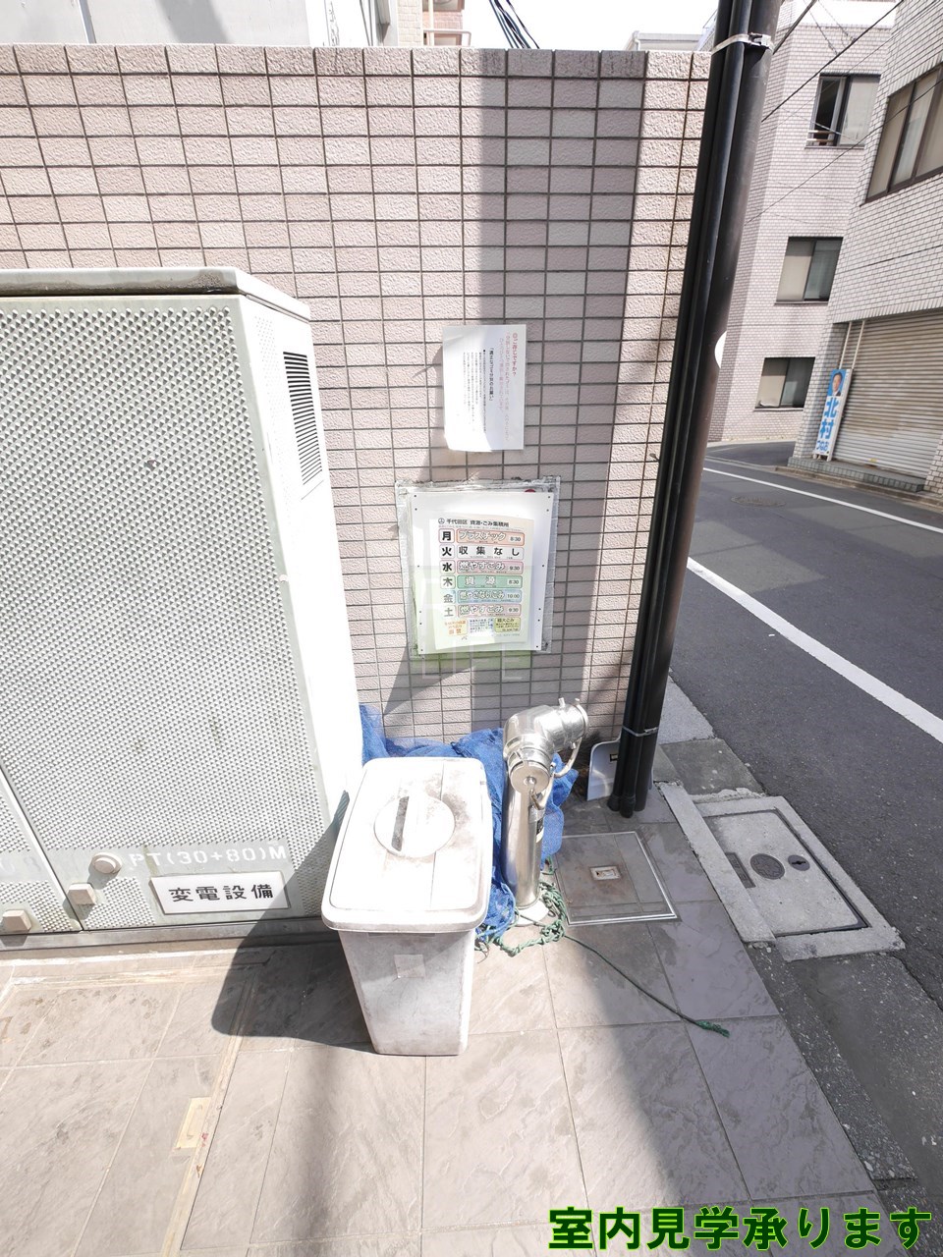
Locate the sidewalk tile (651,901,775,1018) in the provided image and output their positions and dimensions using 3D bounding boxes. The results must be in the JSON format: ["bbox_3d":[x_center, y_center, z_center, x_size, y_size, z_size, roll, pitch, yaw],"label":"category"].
[{"bbox_3d":[0.606,0.856,1.330,0.236,0.015,0.296,-2,25,-3],"label":"sidewalk tile"}]

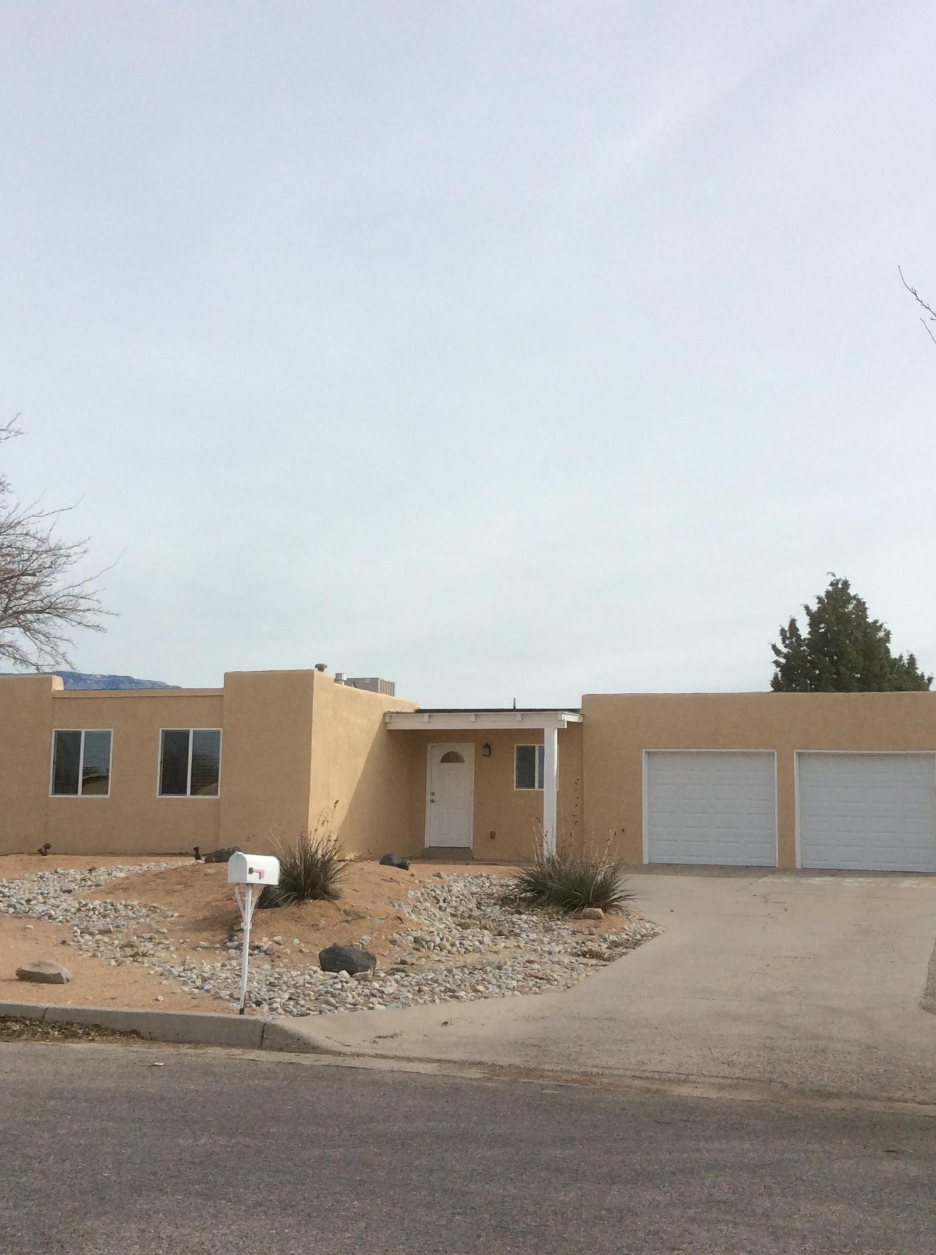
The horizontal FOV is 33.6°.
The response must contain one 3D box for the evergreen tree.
[{"bbox_3d":[10.639,2.381,43.053,5.000,7.730,5.000,1,-7,0],"label":"evergreen tree"}]

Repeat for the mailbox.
[{"bbox_3d":[-1.690,1.913,12.250,0.175,0.228,0.490,-3,-10,22],"label":"mailbox"}]

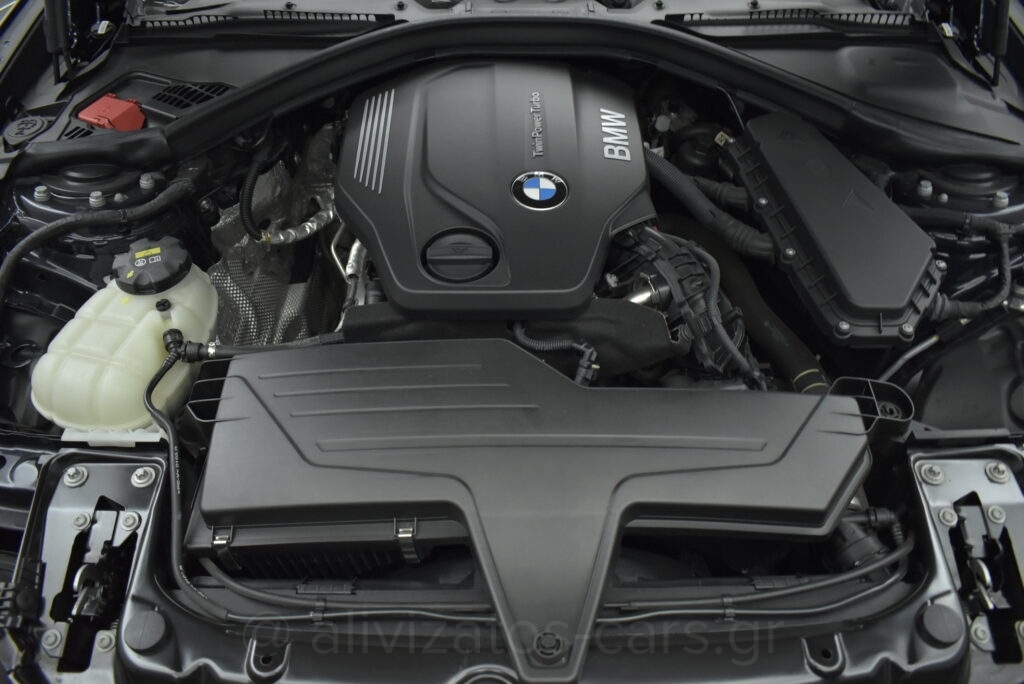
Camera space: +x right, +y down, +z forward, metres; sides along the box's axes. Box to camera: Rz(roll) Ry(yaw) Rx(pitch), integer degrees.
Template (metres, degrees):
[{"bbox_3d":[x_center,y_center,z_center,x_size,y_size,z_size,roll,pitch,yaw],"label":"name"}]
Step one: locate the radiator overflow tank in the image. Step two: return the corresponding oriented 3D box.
[{"bbox_3d":[-0.410,0.001,0.817,0.192,0.170,0.165,0,47,0],"label":"radiator overflow tank"}]

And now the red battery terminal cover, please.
[{"bbox_3d":[-0.522,-0.294,1.016,0.080,0.036,0.060,18,50,16],"label":"red battery terminal cover"}]

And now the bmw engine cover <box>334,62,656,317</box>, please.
[{"bbox_3d":[-0.013,-0.193,0.996,0.405,0.100,0.425,0,53,0],"label":"bmw engine cover"}]

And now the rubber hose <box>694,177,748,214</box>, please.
[{"bbox_3d":[0.271,-0.195,0.996,0.075,0.034,0.034,20,50,17],"label":"rubber hose"}]

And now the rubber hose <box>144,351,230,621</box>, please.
[{"bbox_3d":[-0.320,0.136,0.748,0.055,0.042,0.255,-16,71,-14],"label":"rubber hose"}]

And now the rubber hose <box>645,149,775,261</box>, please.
[{"bbox_3d":[0.249,-0.177,0.985,0.043,0.045,0.215,-32,55,-27],"label":"rubber hose"}]

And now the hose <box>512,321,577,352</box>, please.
[{"bbox_3d":[0.039,-0.007,0.857,0.075,0.030,0.032,0,47,0],"label":"hose"}]

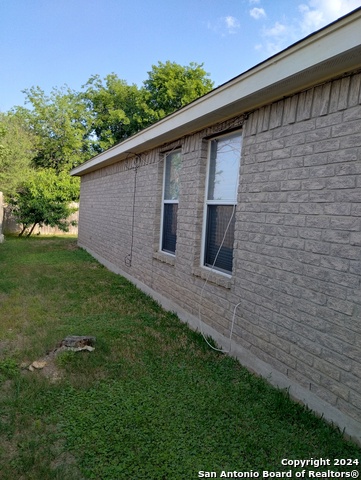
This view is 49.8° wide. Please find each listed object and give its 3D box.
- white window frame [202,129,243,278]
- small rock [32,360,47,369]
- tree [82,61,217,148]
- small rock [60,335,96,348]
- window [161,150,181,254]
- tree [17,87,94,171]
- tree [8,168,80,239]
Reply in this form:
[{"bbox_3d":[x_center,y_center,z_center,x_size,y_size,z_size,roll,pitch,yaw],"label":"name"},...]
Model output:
[{"bbox_3d":[0.492,-0.397,4.311,0.100,1.520,0.880,2,4,-24],"label":"white window frame"},{"bbox_3d":[-1.236,1.085,3.410,0.125,0.050,0.090,2,4,-19],"label":"small rock"},{"bbox_3d":[-2.554,-6.579,27.687,9.800,11.700,9.000,3,4,-6],"label":"tree"},{"bbox_3d":[-1.037,1.035,4.004,0.360,0.090,0.220,2,4,-14],"label":"small rock"},{"bbox_3d":[-0.095,-0.528,5.666,0.100,1.520,0.880,2,4,-24],"label":"window"},{"bbox_3d":[-7.731,-5.062,23.796,5.600,8.600,5.400,2,4,-18],"label":"tree"},{"bbox_3d":[-5.722,-1.572,16.422,3.150,2.950,2.900,2,4,-19],"label":"tree"}]

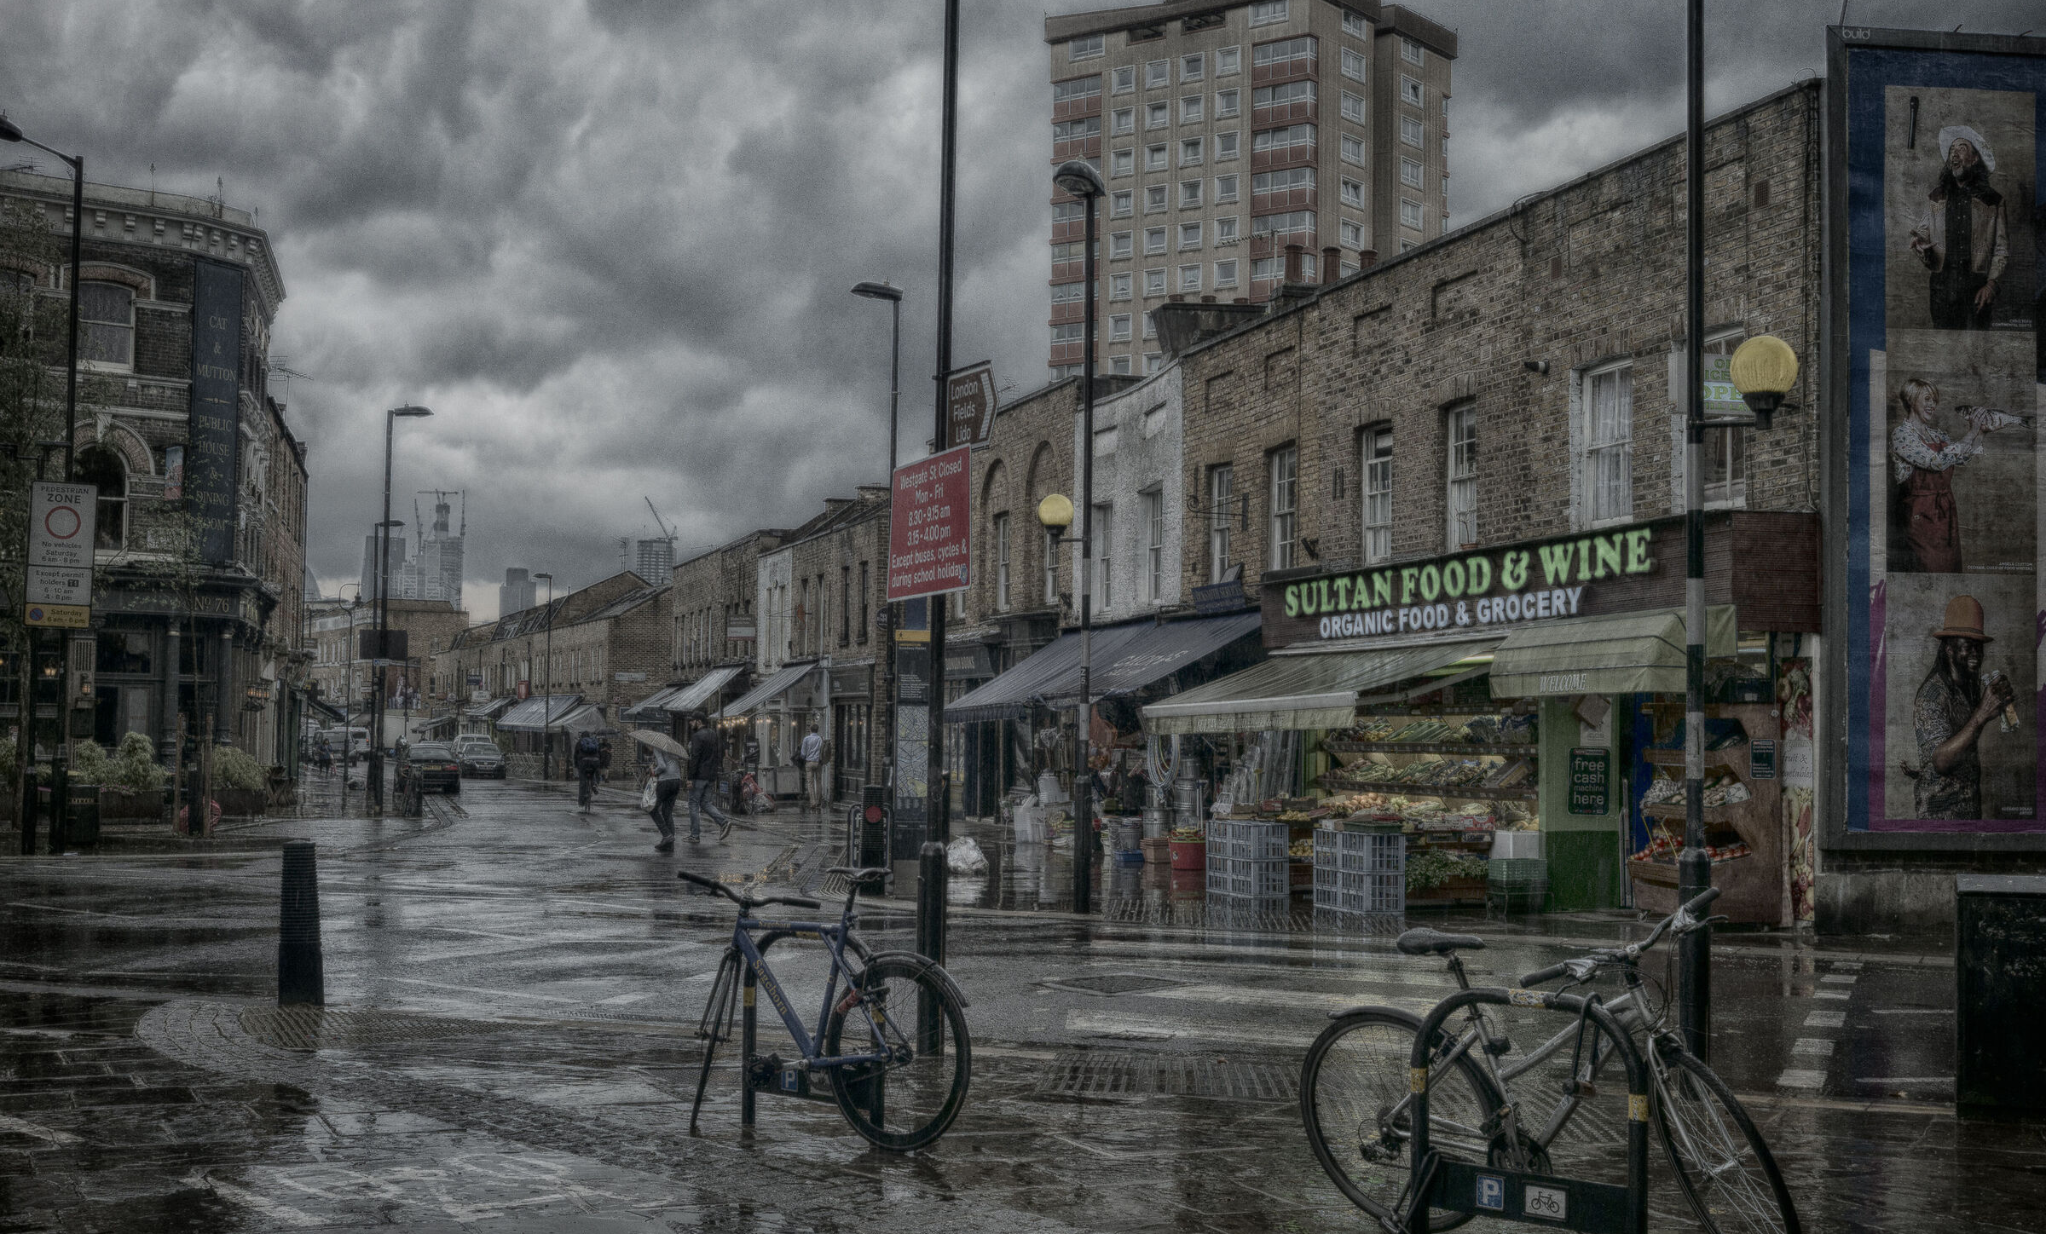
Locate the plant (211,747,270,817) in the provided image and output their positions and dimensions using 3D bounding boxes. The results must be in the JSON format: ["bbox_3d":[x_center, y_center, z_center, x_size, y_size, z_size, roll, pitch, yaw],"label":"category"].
[{"bbox_3d":[-12.854,2.713,38.200,1.020,1.130,0.750,1,-3,-8],"label":"plant"}]

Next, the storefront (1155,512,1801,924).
[{"bbox_3d":[4.134,1.086,24.831,2.380,3.501,10.565,2,-3,-16],"label":"storefront"}]

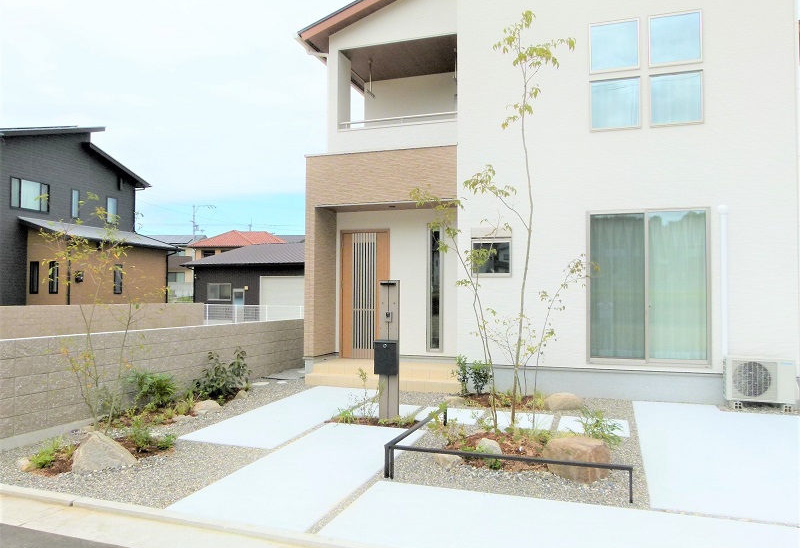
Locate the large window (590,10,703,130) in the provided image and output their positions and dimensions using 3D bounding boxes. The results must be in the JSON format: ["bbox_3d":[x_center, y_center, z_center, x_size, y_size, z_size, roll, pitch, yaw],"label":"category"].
[{"bbox_3d":[3.567,-2.939,8.401,1.540,1.640,0.120,0,-2,18],"label":"large window"}]

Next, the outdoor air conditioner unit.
[{"bbox_3d":[4.681,1.411,7.551,0.790,0.600,0.300,0,-2,18],"label":"outdoor air conditioner unit"}]

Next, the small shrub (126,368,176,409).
[{"bbox_3d":[-3.262,1.503,7.584,0.660,0.520,0.560,1,-2,-23],"label":"small shrub"}]

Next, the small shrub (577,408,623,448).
[{"bbox_3d":[2.015,1.589,5.811,0.450,0.440,0.420,0,-2,18],"label":"small shrub"}]

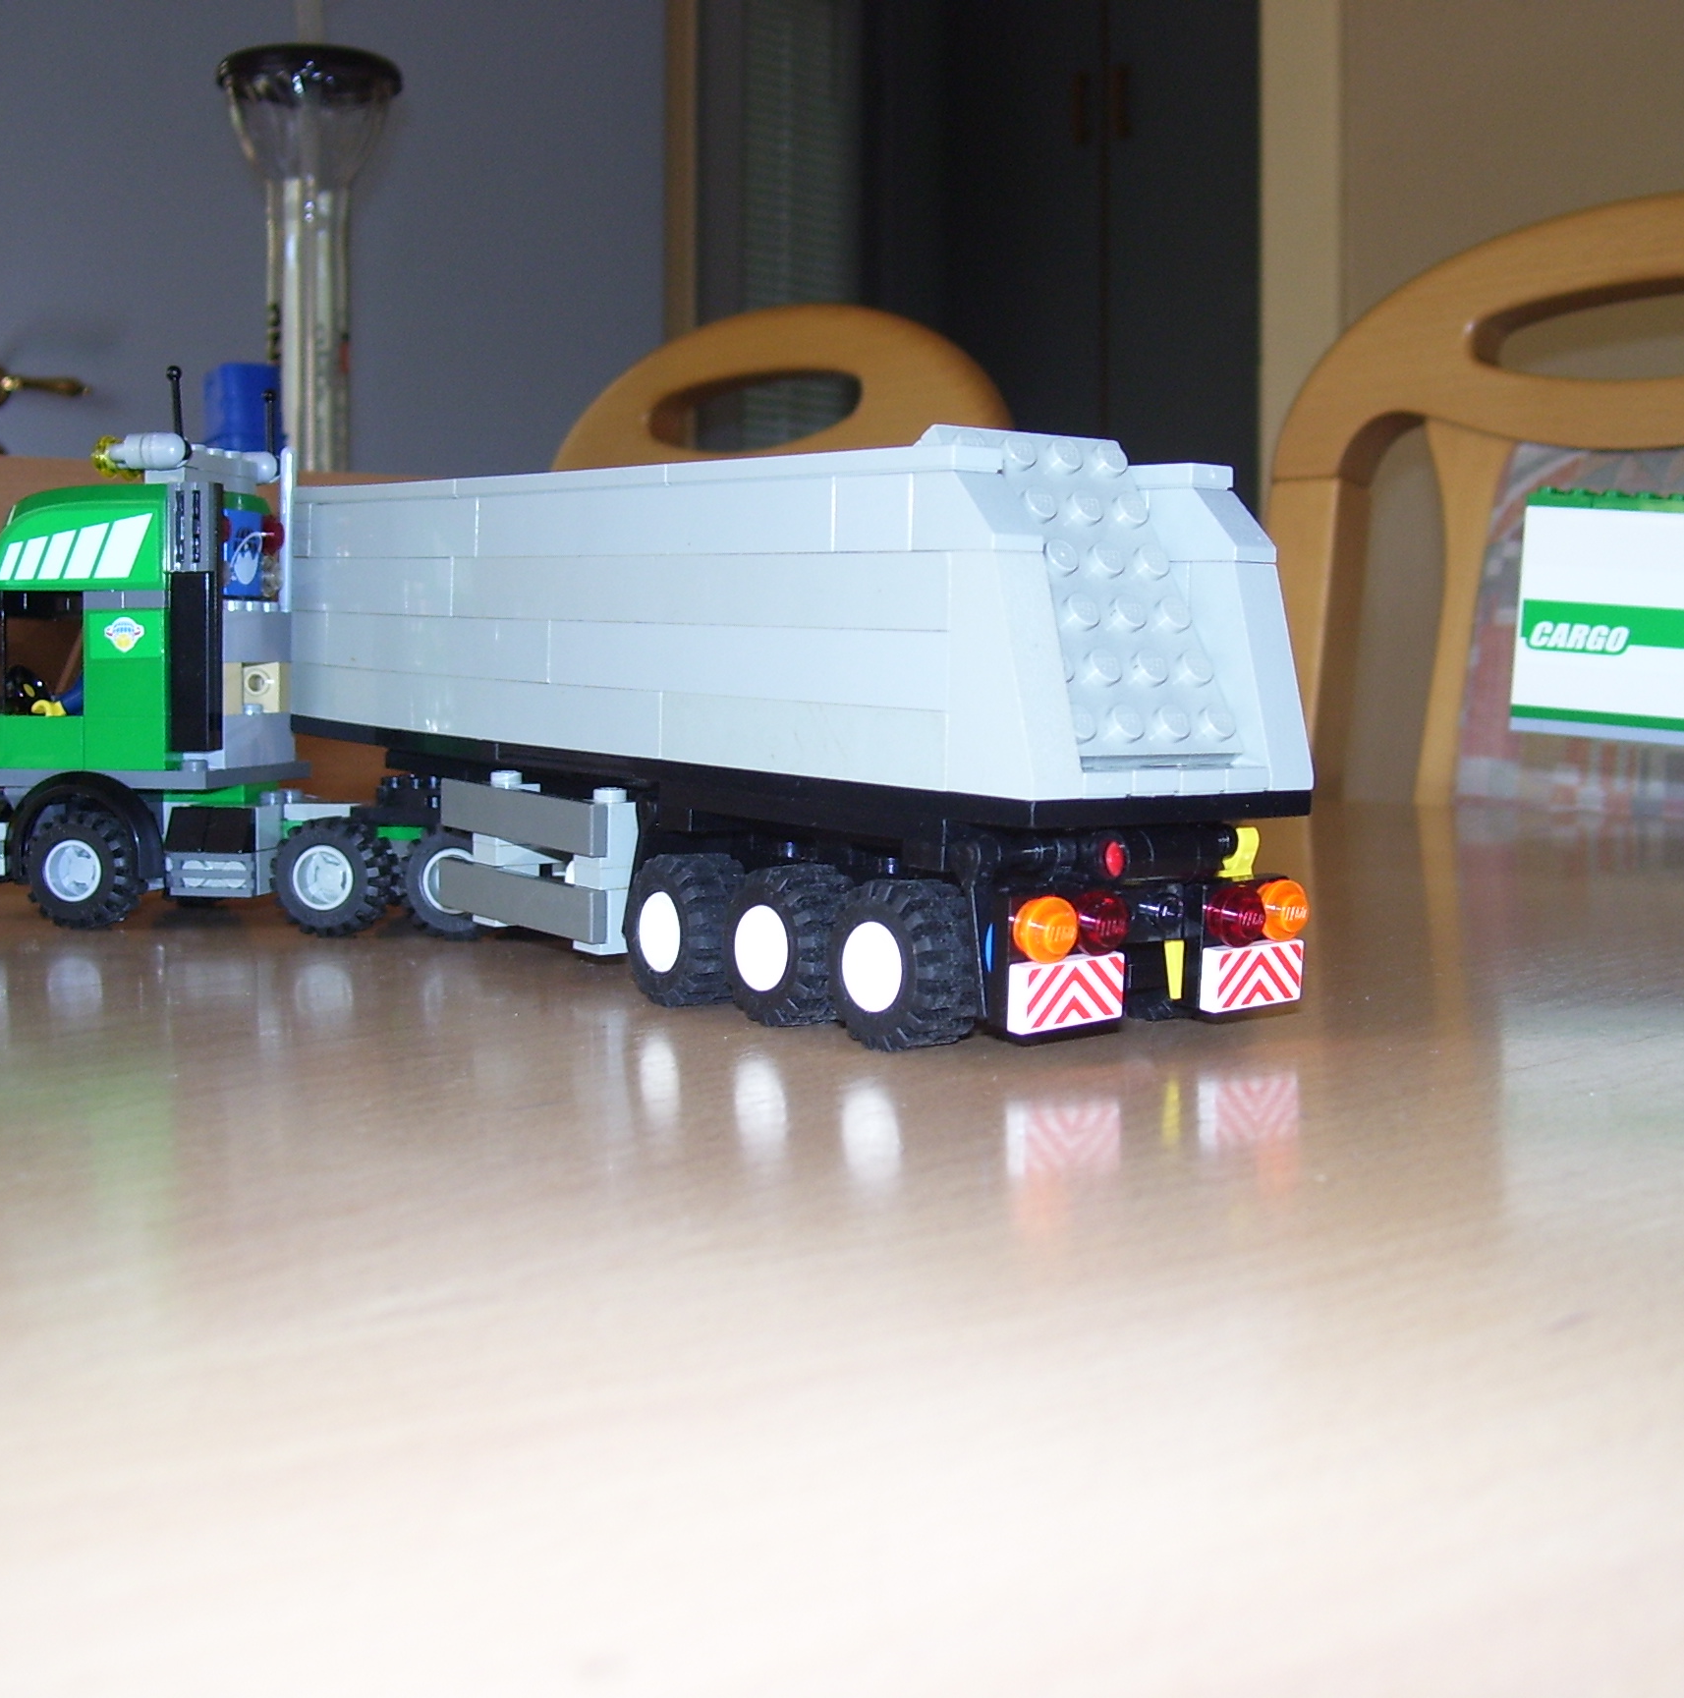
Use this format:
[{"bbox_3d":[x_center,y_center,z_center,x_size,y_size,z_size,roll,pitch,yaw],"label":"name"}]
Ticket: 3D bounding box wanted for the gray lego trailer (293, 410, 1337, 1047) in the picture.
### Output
[{"bbox_3d":[-0.020,-0.021,0.368,0.055,0.080,0.211,-3,5,-37],"label":"gray lego trailer"}]

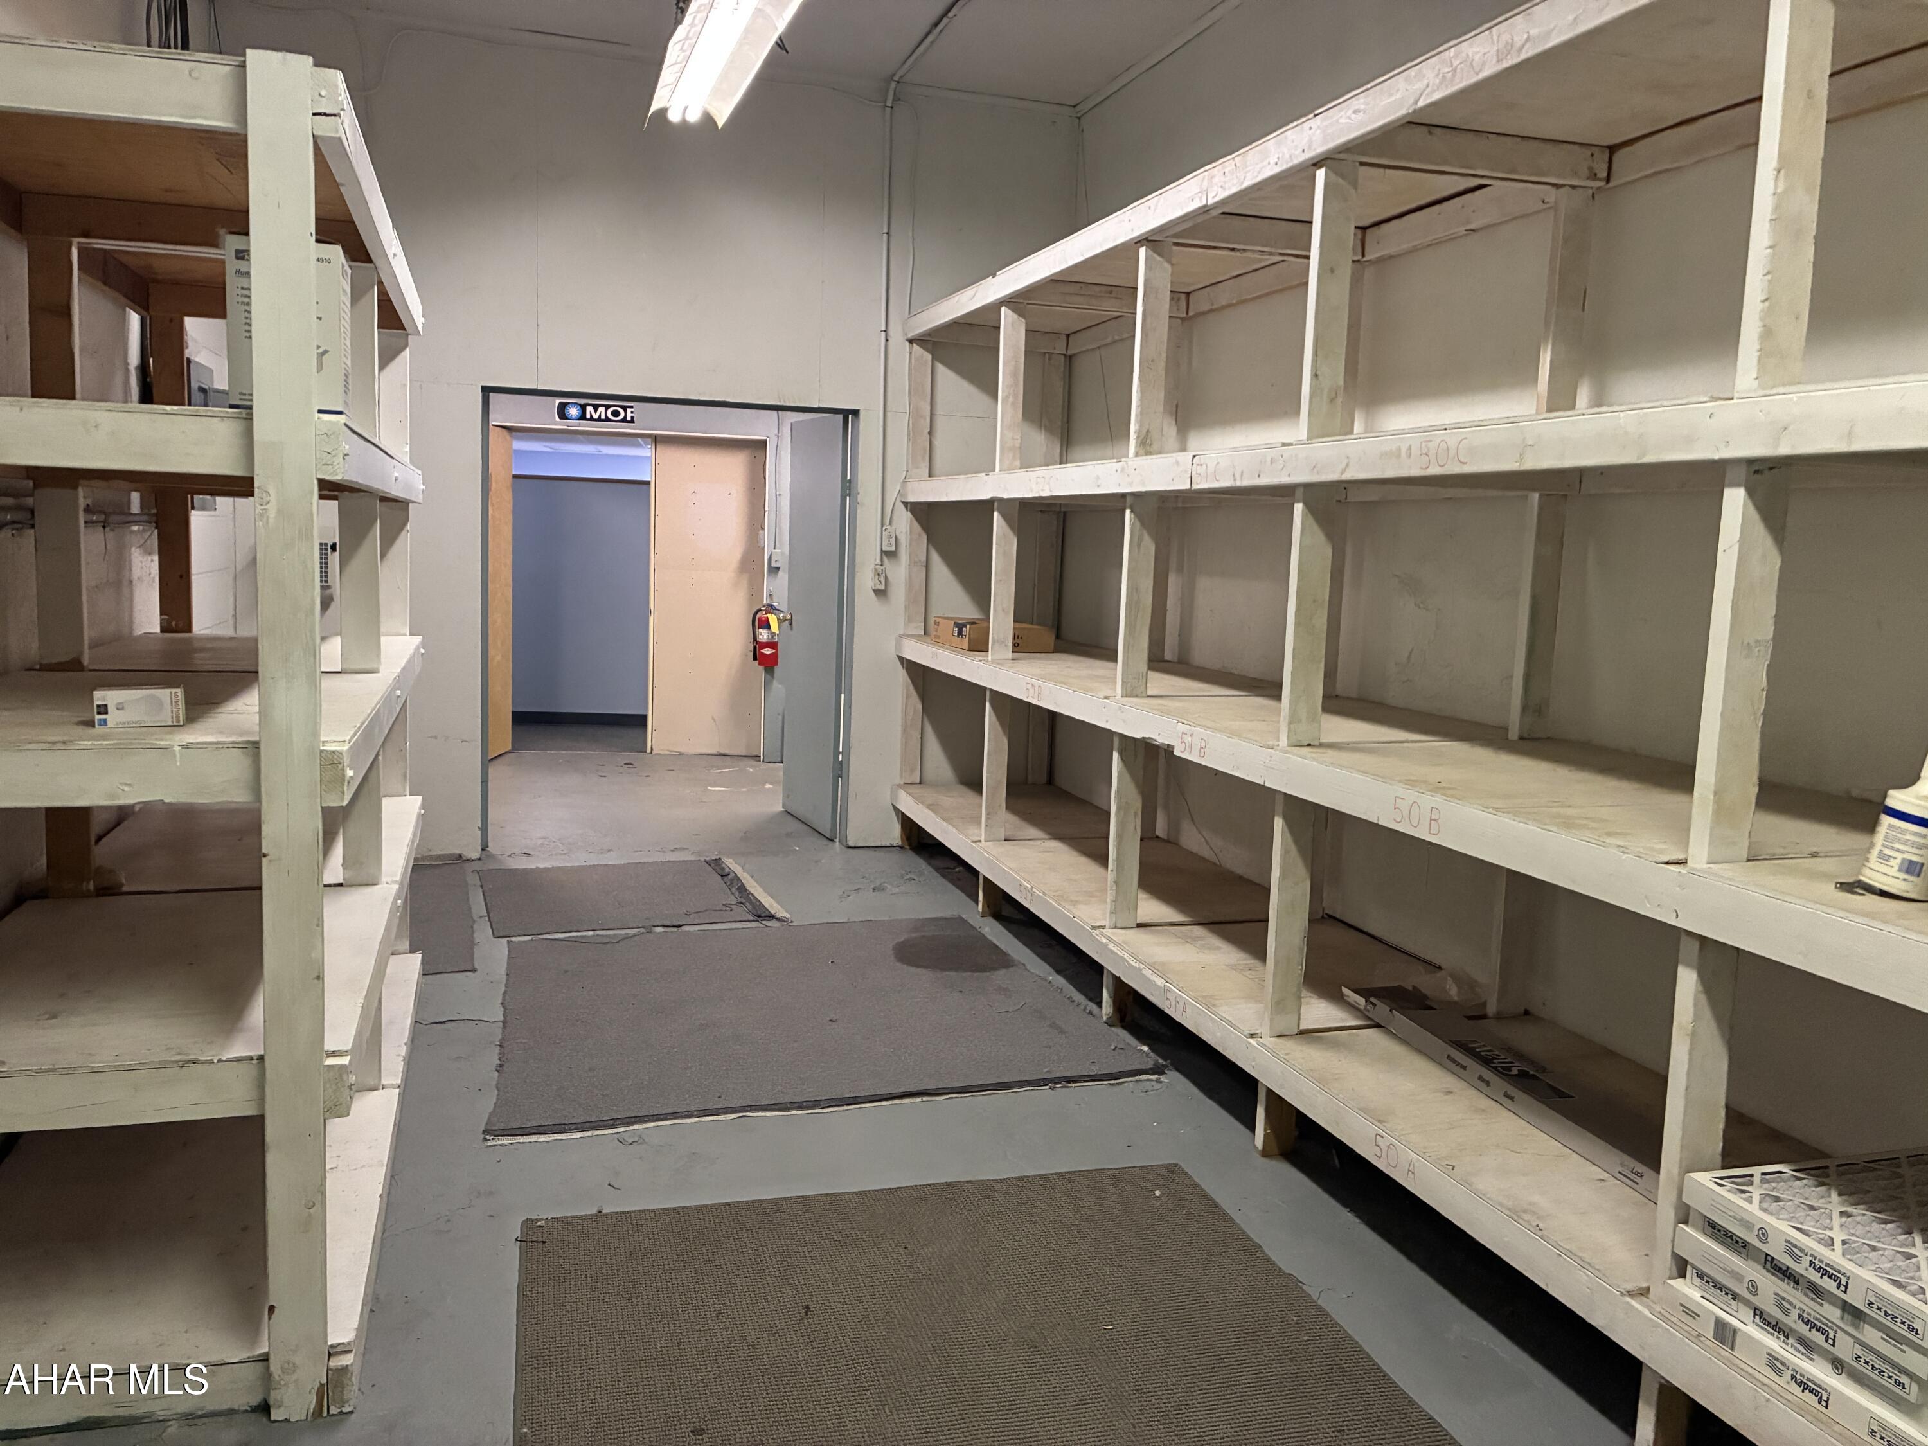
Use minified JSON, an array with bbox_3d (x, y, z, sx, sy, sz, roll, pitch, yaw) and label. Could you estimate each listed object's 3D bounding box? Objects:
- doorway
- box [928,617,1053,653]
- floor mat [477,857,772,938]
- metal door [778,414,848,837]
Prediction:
[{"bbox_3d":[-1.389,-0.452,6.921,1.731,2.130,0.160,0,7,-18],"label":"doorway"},{"bbox_3d":[0.124,-0.399,6.527,0.380,0.106,0.664,0,7,-15],"label":"box"},{"bbox_3d":[-1.452,0.716,6.101,1.064,0.012,1.126,-1,8,-21],"label":"floor mat"},{"bbox_3d":[-0.775,-0.513,7.580,0.050,2.104,0.856,-1,8,-24],"label":"metal door"}]

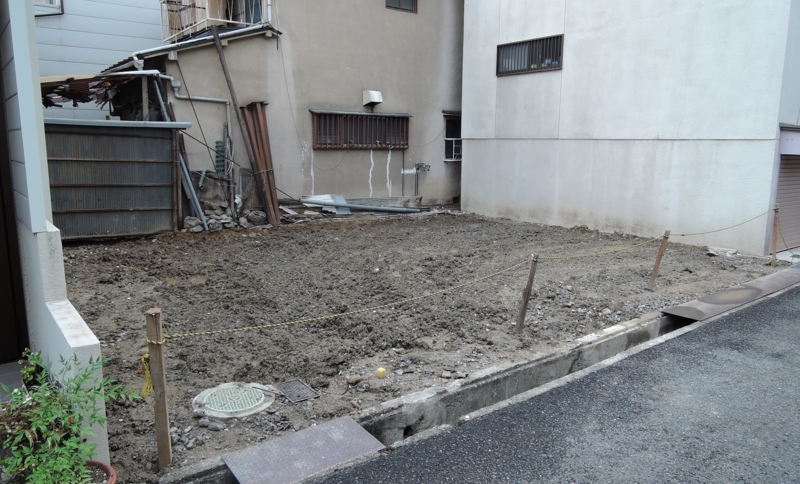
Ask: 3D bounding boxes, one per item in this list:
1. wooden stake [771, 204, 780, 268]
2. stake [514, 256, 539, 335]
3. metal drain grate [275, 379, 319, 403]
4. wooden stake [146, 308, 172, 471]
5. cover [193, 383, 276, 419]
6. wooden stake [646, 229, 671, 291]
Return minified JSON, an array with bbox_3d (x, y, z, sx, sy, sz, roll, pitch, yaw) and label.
[{"bbox_3d":[4.937,-0.076,7.278,0.060,0.794,0.060,-8,9,-35],"label":"wooden stake"},{"bbox_3d":[1.051,0.441,4.588,0.050,0.677,0.050,16,14,30],"label":"stake"},{"bbox_3d":[-0.654,0.958,3.530,0.181,0.030,0.274,-7,13,-37],"label":"metal drain grate"},{"bbox_3d":[-1.140,0.712,2.631,0.060,0.793,0.060,-2,10,-15],"label":"wooden stake"},{"bbox_3d":[-1.012,0.980,3.395,0.477,0.050,0.477,0,10,0],"label":"cover"},{"bbox_3d":[2.802,0.207,5.999,0.057,0.669,0.057,-5,21,-45],"label":"wooden stake"}]

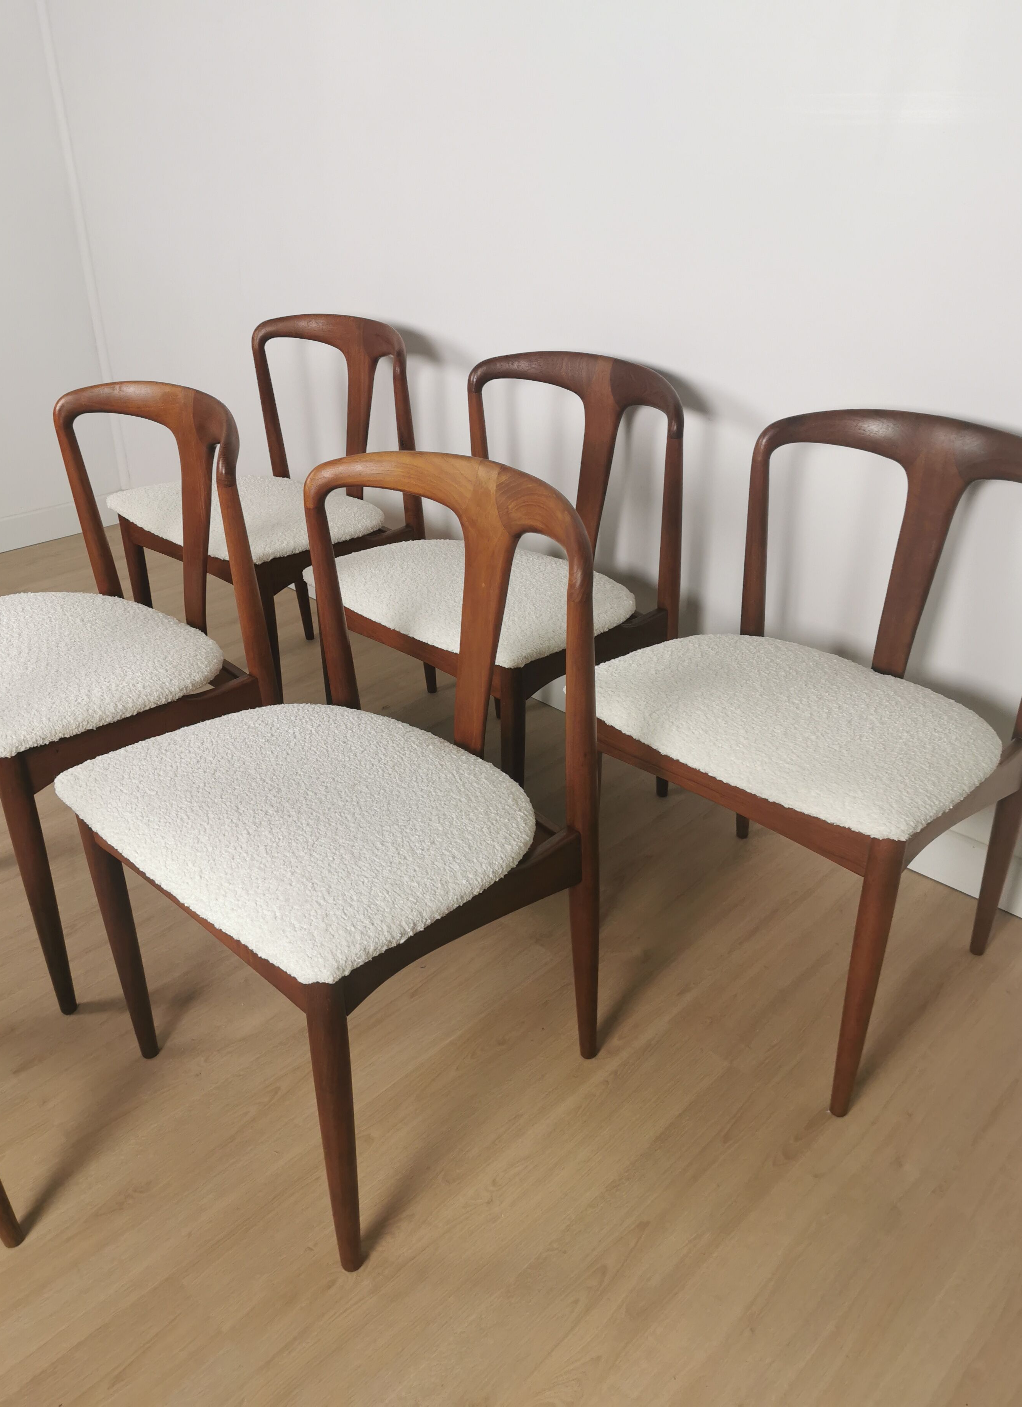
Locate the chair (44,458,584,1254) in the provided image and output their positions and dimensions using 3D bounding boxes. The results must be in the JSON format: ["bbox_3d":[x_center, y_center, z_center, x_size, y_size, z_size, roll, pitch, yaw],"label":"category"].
[{"bbox_3d":[-0.193,0.142,1.369,0.500,0.800,0.523,24,37,38],"label":"chair"}]

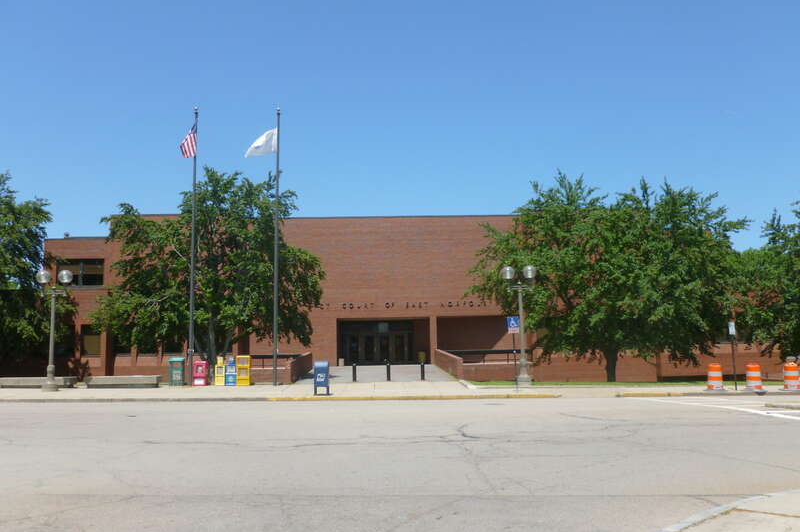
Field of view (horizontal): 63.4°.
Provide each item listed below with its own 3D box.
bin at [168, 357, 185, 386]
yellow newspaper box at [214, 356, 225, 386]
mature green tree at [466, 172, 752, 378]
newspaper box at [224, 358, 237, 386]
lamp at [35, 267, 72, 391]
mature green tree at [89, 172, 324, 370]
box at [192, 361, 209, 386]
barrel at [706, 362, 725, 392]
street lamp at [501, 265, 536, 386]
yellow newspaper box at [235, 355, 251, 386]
[{"bbox_3d":[-9.727,4.624,28.200,0.580,1.190,0.560,-1,-6,-3],"label":"bin"},{"bbox_3d":[-7.831,4.598,28.200,0.420,1.260,0.420,-1,-6,-3],"label":"yellow newspaper box"},{"bbox_3d":[9.216,0.398,28.602,11.800,9.251,11.000,-1,-6,0],"label":"mature green tree"},{"bbox_3d":[-7.352,4.632,28.200,0.460,1.180,0.430,-1,-6,-3],"label":"newspaper box"},{"bbox_3d":[-13.575,2.493,25.295,1.410,4.696,0.650,-1,-6,0],"label":"lamp"},{"bbox_3d":[-9.281,0.434,31.200,11.000,10.200,10.300,-1,-6,-3],"label":"mature green tree"},{"bbox_3d":[-8.685,4.693,28.200,0.550,1.070,0.480,-1,-6,-3],"label":"box"},{"bbox_3d":[11.585,4.073,23.791,0.660,1.030,0.660,-1,-6,0],"label":"barrel"},{"bbox_3d":[4.861,2.378,25.787,1.380,4.783,0.650,-2,-6,0],"label":"street lamp"},{"bbox_3d":[-6.798,4.585,28.200,0.540,1.290,0.450,-1,-6,-3],"label":"yellow newspaper box"}]

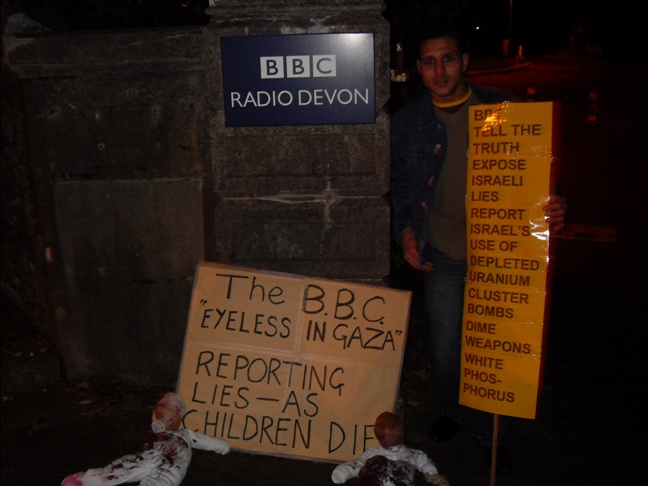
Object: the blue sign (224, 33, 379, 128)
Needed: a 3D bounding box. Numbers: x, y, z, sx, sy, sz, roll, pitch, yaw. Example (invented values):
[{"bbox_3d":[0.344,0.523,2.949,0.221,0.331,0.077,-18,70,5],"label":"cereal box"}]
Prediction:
[{"bbox_3d":[-0.097,-0.628,2.686,0.588,0.340,0.025,-1,15,3],"label":"blue sign"}]

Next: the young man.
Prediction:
[{"bbox_3d":[0.574,0.079,2.754,0.630,1.740,0.470,0,15,8],"label":"young man"}]

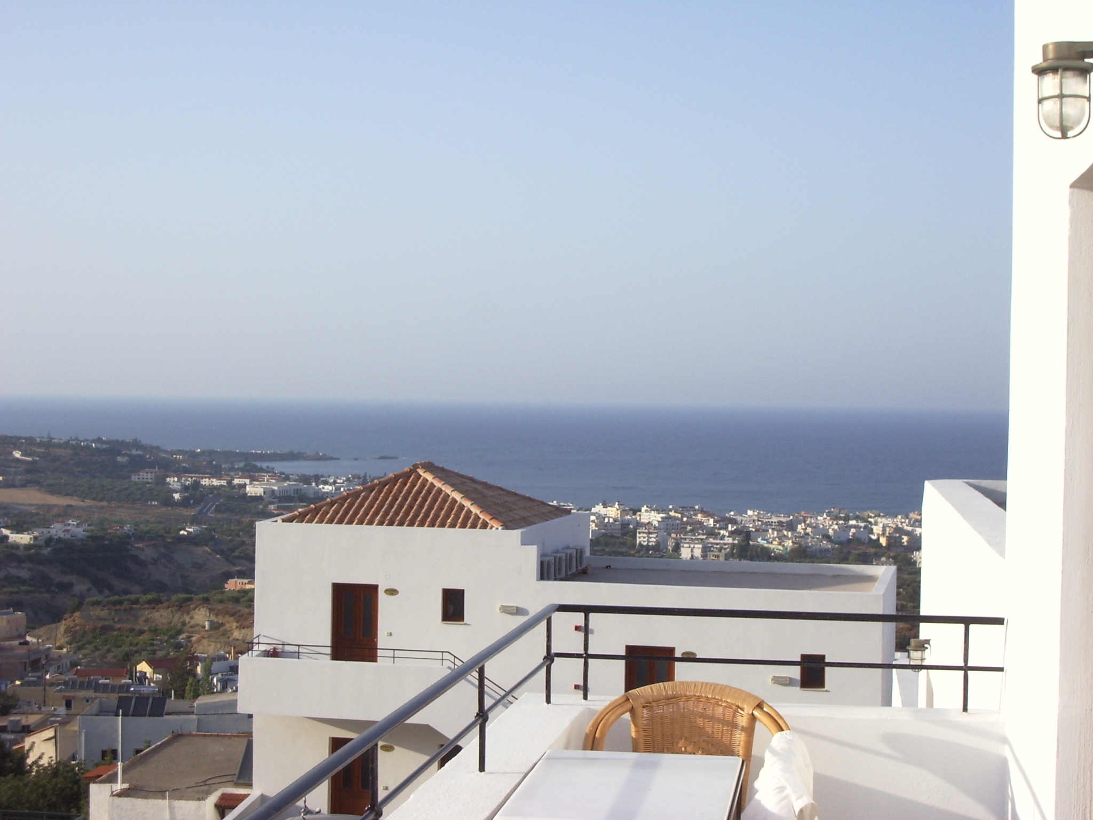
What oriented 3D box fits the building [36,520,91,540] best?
[{"bbox_3d":[-277.987,68.699,1125.000,29.500,9.800,15.000,1,0,-16],"label":"building"}]

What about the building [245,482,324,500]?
[{"bbox_3d":[-239.307,73.393,1790.000,60.000,13.500,36.000,1,1,-30],"label":"building"}]

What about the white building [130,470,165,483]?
[{"bbox_3d":[-405.641,66.755,1985.000,31.000,11.500,15.000,1,0,-13],"label":"white building"}]

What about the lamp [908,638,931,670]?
[{"bbox_3d":[2.453,1.615,12.900,0.155,0.205,0.138,1,0,9],"label":"lamp"}]

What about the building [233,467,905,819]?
[{"bbox_3d":[0.815,5.048,41.402,12.692,7.717,7.463,1,0,12],"label":"building"}]

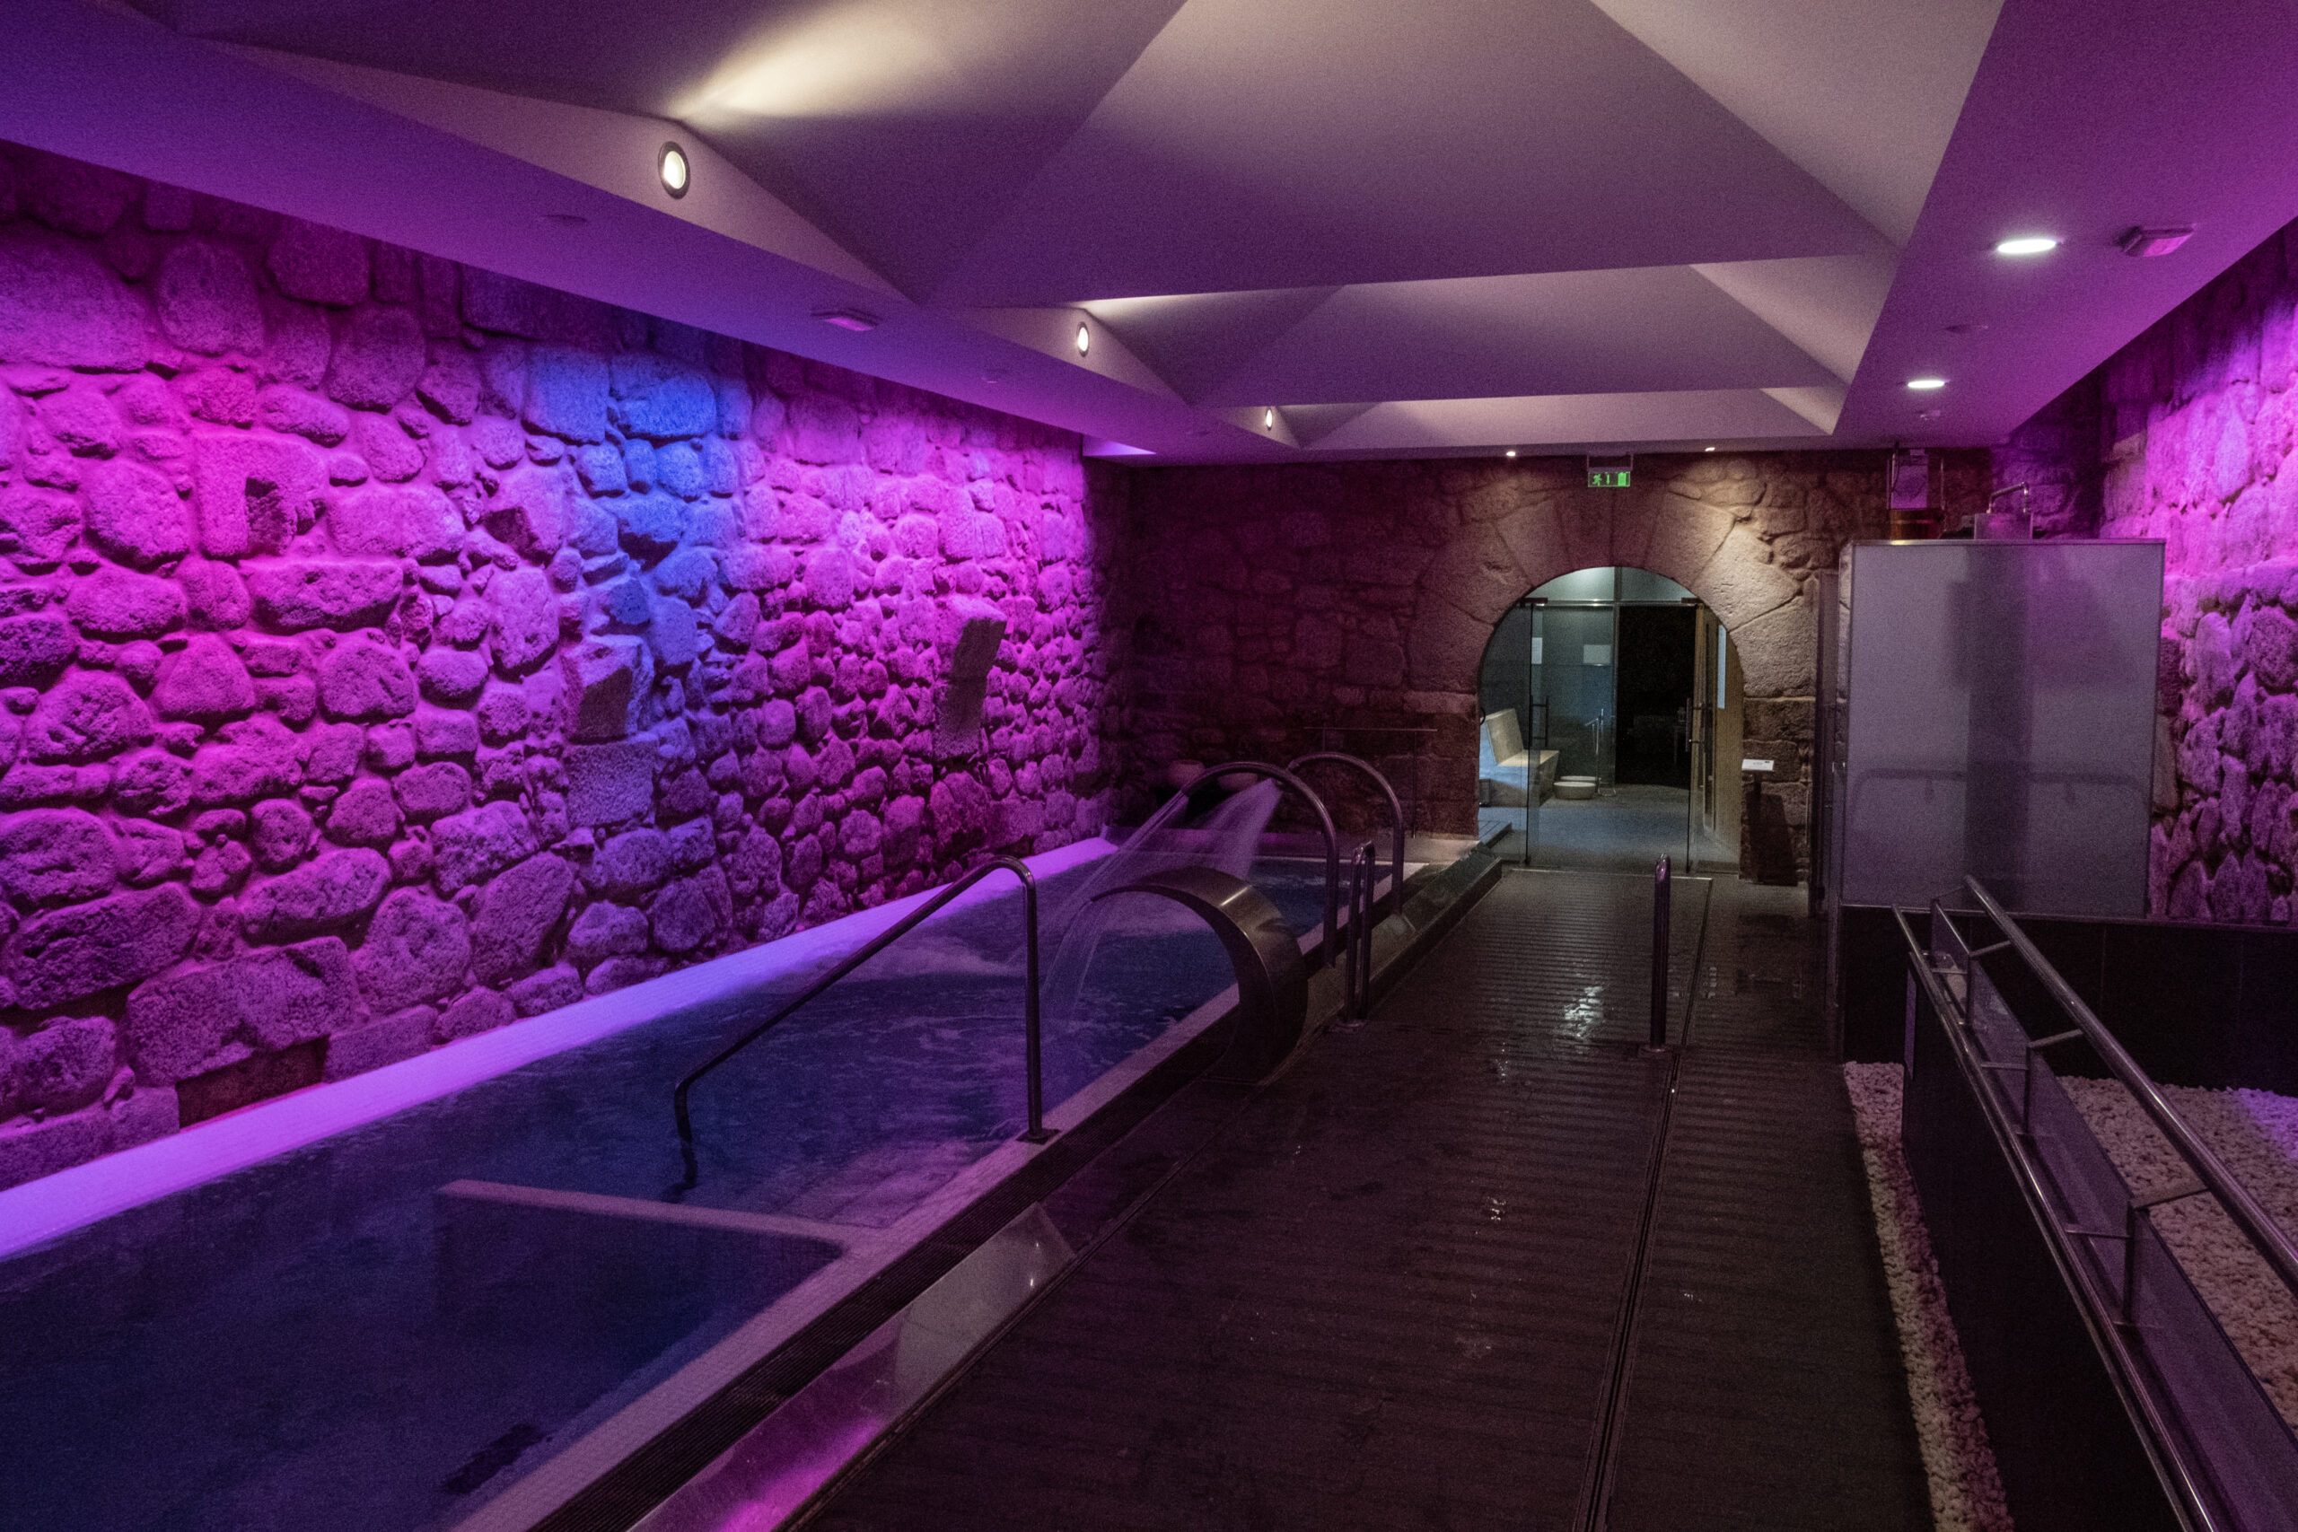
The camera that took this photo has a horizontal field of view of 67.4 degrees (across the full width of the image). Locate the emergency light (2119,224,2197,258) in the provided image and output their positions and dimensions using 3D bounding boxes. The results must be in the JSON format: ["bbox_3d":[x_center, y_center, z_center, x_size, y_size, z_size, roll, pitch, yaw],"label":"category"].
[{"bbox_3d":[3.105,-1.620,5.306,0.154,0.040,0.341,2,5,20],"label":"emergency light"}]

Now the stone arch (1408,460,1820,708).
[{"bbox_3d":[3.400,-1.307,12.693,2.914,1.636,0.420,2,5,20],"label":"stone arch"}]

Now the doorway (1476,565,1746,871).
[{"bbox_3d":[3.421,-0.363,12.788,1.879,2.205,0.420,2,5,20],"label":"doorway"}]

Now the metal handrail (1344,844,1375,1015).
[{"bbox_3d":[0.923,0.743,7.550,0.055,0.802,0.350,2,5,20],"label":"metal handrail"}]

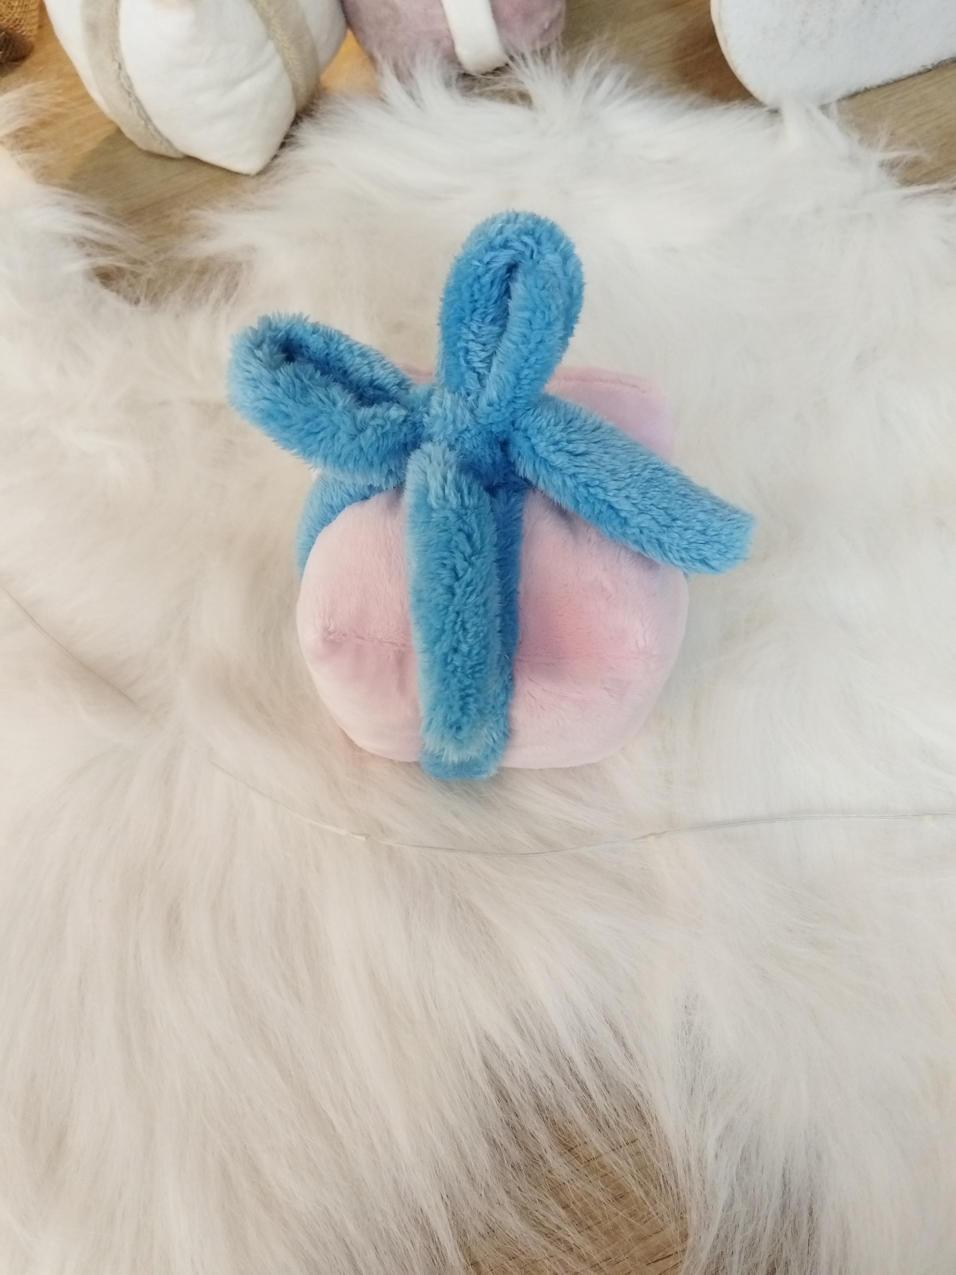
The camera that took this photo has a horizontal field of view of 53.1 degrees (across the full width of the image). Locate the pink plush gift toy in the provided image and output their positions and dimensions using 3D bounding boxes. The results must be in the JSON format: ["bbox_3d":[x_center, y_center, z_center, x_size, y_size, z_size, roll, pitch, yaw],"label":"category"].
[{"bbox_3d":[0.002,-0.042,0.316,0.162,0.147,0.136,6,53,4],"label":"pink plush gift toy"}]

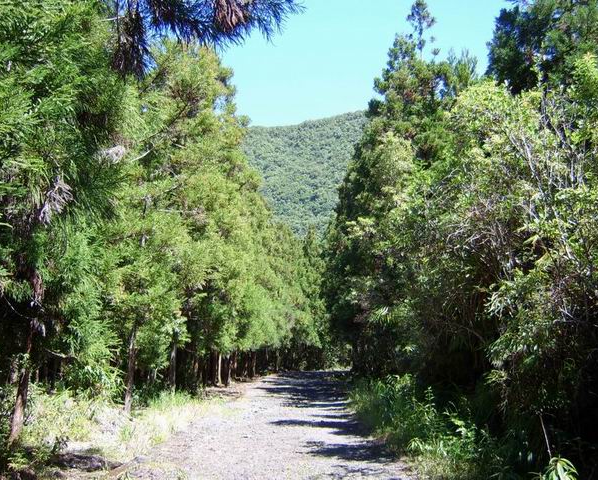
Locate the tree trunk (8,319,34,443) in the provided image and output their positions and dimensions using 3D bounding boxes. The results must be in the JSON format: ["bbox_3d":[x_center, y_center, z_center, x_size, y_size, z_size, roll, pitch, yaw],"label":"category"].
[{"bbox_3d":[-4.500,2.310,9.300,0.210,1.950,0.210,0,-12,0],"label":"tree trunk"}]

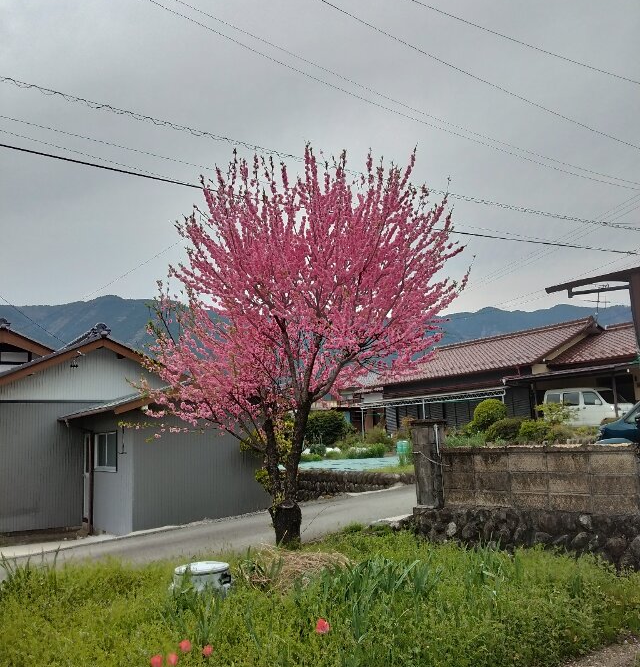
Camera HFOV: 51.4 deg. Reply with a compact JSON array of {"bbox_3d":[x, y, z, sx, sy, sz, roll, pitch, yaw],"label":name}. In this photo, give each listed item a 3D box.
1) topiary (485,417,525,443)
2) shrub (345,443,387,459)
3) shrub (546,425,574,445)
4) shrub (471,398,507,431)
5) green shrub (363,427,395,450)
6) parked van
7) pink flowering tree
[{"bbox_3d":[4.991,2.638,18.000,1.050,0.720,0.950,-4,-9,15],"label":"topiary"},{"bbox_3d":[1.217,3.157,17.800,1.100,0.450,0.800,-3,-9,4],"label":"shrub"},{"bbox_3d":[6.506,2.773,18.000,0.750,0.550,0.700,-5,-9,20],"label":"shrub"},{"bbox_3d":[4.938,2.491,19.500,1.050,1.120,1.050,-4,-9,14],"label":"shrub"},{"bbox_3d":[1.934,3.472,22.000,1.050,0.750,0.900,-3,-9,5],"label":"green shrub"},{"bbox_3d":[11.904,3.347,29.500,3.400,1.880,1.480,-10,-12,44],"label":"parked van"},{"bbox_3d":[-0.170,0.060,7.800,3.600,4.650,3.500,-2,-9,0],"label":"pink flowering tree"}]

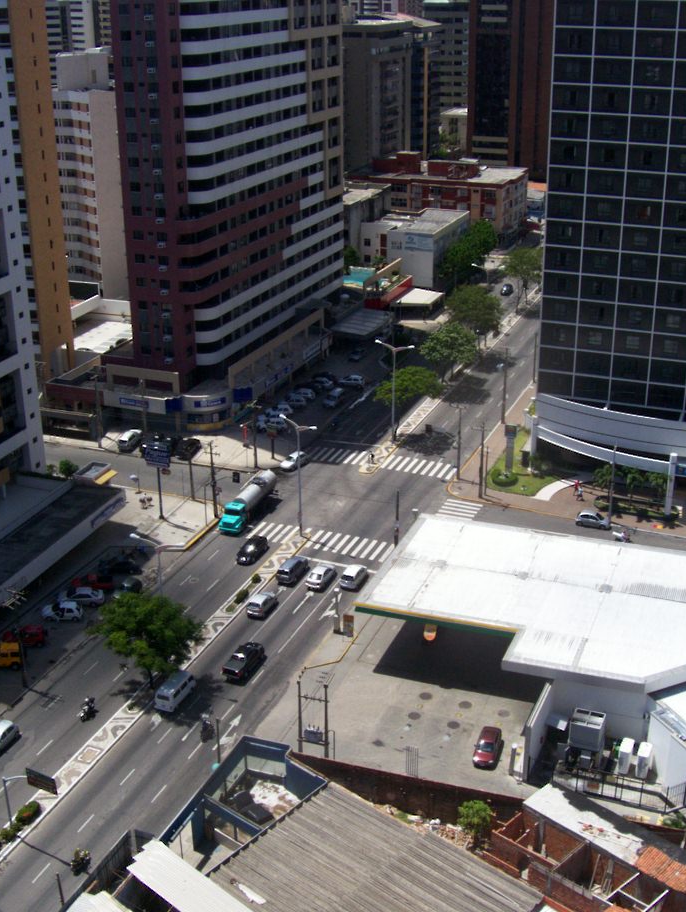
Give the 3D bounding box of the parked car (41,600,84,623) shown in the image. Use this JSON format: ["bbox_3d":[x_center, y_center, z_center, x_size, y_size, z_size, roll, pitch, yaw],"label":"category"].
[{"bbox_3d":[-27.550,15.220,116.690,3.800,1.450,1.620,0,23,0],"label":"parked car"}]

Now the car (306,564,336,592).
[{"bbox_3d":[-2.280,12.380,122.980,1.660,1.430,4.150,9,25,21],"label":"car"}]

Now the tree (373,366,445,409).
[{"bbox_3d":[7.880,-6.660,157.450,9.200,9.500,8.800,9,25,21],"label":"tree"}]

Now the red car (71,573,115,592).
[{"bbox_3d":[-25.430,12.680,122.660,4.400,1.500,1.660,2,23,7],"label":"red car"}]

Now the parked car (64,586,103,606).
[{"bbox_3d":[-25.256,13.592,115.020,4.200,1.430,1.660,0,23,2],"label":"parked car"}]

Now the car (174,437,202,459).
[{"bbox_3d":[-20.160,-1.060,155.230,1.720,1.450,4.300,6,24,16],"label":"car"}]

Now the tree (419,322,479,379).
[{"bbox_3d":[15.511,-15.289,177.200,8.200,8.891,8.200,-1,22,0],"label":"tree"}]

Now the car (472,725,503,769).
[{"bbox_3d":[11.257,22.524,93.066,1.680,1.440,4.300,6,24,16],"label":"car"}]

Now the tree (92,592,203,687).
[{"bbox_3d":[-16.243,16.048,100.112,9.300,8.400,9.300,0,23,0],"label":"tree"}]

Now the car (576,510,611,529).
[{"bbox_3d":[27.389,6.961,130.439,3.850,1.520,1.680,8,23,22],"label":"car"}]

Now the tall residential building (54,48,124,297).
[{"bbox_3d":[-42.739,-51.601,221.205,18.000,45.701,16.000,8,23,20],"label":"tall residential building"}]

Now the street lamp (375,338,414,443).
[{"bbox_3d":[6.533,-7.970,153.296,5.000,13.075,0.350,8,23,20],"label":"street lamp"}]

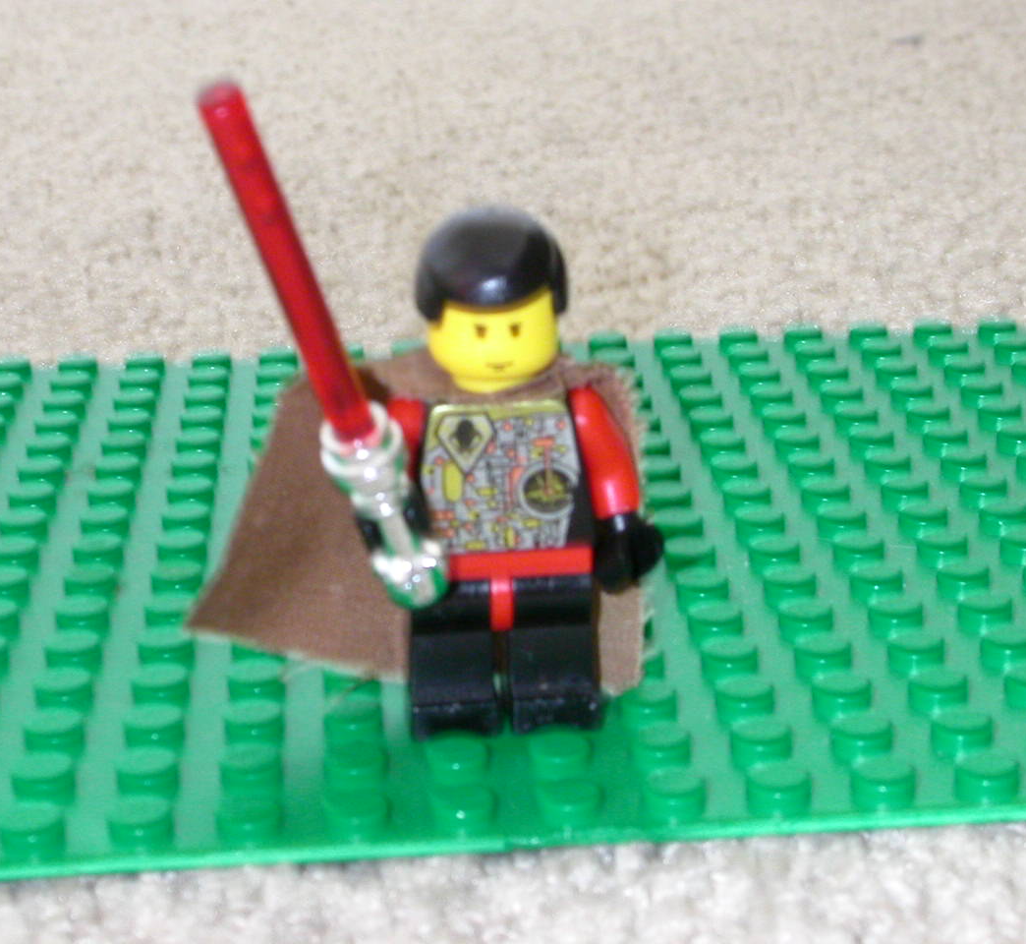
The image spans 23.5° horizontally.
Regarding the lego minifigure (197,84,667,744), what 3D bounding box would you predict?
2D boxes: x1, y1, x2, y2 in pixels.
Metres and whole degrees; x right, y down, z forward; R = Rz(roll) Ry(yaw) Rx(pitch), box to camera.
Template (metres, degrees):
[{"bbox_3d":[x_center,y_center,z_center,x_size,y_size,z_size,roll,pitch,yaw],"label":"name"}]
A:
[{"bbox_3d":[-0.008,-0.005,0.191,0.039,0.055,0.024,-3,20,-3],"label":"lego minifigure"}]

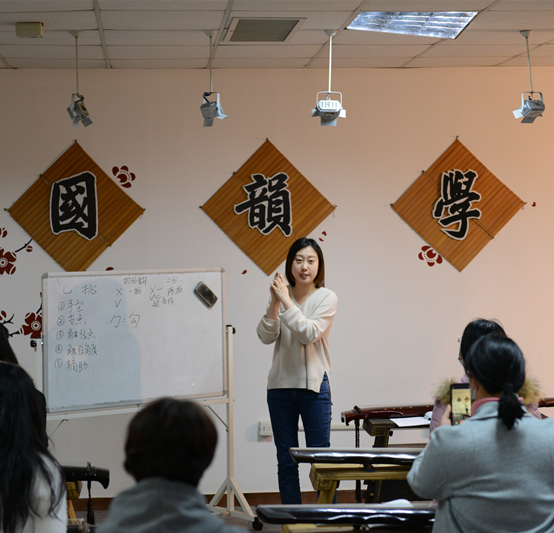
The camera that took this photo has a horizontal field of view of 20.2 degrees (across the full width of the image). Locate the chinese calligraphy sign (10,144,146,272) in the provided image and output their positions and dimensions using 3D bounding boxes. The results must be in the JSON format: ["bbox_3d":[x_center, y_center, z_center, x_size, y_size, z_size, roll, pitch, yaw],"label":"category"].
[{"bbox_3d":[-1.220,-0.342,9.454,0.845,0.845,0.024,-1,1,-5],"label":"chinese calligraphy sign"}]

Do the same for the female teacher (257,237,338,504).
[{"bbox_3d":[0.111,0.682,8.065,0.430,1.655,0.360,0,1,21],"label":"female teacher"}]

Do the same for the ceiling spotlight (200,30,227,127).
[{"bbox_3d":[-0.320,-0.944,7.833,0.170,0.479,0.170,0,1,45],"label":"ceiling spotlight"}]

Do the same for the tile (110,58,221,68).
[{"bbox_3d":[-0.700,-1.214,9.234,0.600,0.020,0.520,-1,1,-5],"label":"tile"}]

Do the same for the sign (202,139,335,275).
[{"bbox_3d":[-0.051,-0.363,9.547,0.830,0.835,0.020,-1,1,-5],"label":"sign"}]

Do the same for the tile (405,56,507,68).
[{"bbox_3d":[1.089,-1.242,9.387,0.595,0.020,0.549,-1,1,-5],"label":"tile"}]

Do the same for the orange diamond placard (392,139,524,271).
[{"bbox_3d":[1.124,-0.378,9.652,0.845,0.845,0.024,-1,1,-5],"label":"orange diamond placard"}]

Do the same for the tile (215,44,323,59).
[{"bbox_3d":[-0.054,-1.214,8.721,0.600,0.020,0.612,-1,1,-5],"label":"tile"}]

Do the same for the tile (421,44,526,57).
[{"bbox_3d":[1.141,-1.228,8.806,0.598,0.018,0.598,-1,1,-5],"label":"tile"}]

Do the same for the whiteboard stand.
[{"bbox_3d":[-0.265,0.915,8.877,0.070,1.159,0.500,-2,1,-41],"label":"whiteboard stand"}]

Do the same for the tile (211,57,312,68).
[{"bbox_3d":[-0.104,-1.219,9.272,0.598,0.018,0.540,-1,1,-5],"label":"tile"}]

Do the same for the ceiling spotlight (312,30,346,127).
[{"bbox_3d":[0.262,-0.952,7.896,0.170,0.482,0.180,-1,1,-5],"label":"ceiling spotlight"}]

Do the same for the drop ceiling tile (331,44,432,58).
[{"bbox_3d":[0.542,-1.223,8.759,0.595,0.020,0.595,-1,1,-5],"label":"drop ceiling tile"}]

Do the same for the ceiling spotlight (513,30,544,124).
[{"bbox_3d":[1.298,-0.974,8.013,0.140,0.468,0.120,-1,1,-29],"label":"ceiling spotlight"}]

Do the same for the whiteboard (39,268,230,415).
[{"bbox_3d":[-0.755,0.385,8.455,1.200,0.735,0.028,-2,1,-41],"label":"whiteboard"}]

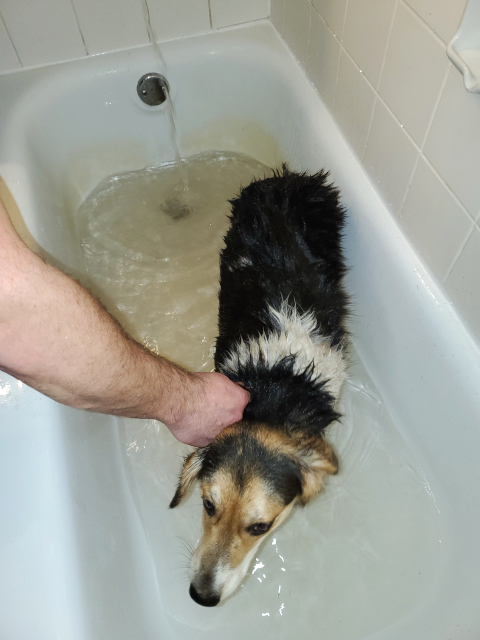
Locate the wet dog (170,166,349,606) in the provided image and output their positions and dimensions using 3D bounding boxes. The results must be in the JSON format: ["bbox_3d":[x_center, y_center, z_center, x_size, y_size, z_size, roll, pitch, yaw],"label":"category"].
[{"bbox_3d":[0.060,0.073,0.851,0.250,0.410,0.720,-1,58,2],"label":"wet dog"}]

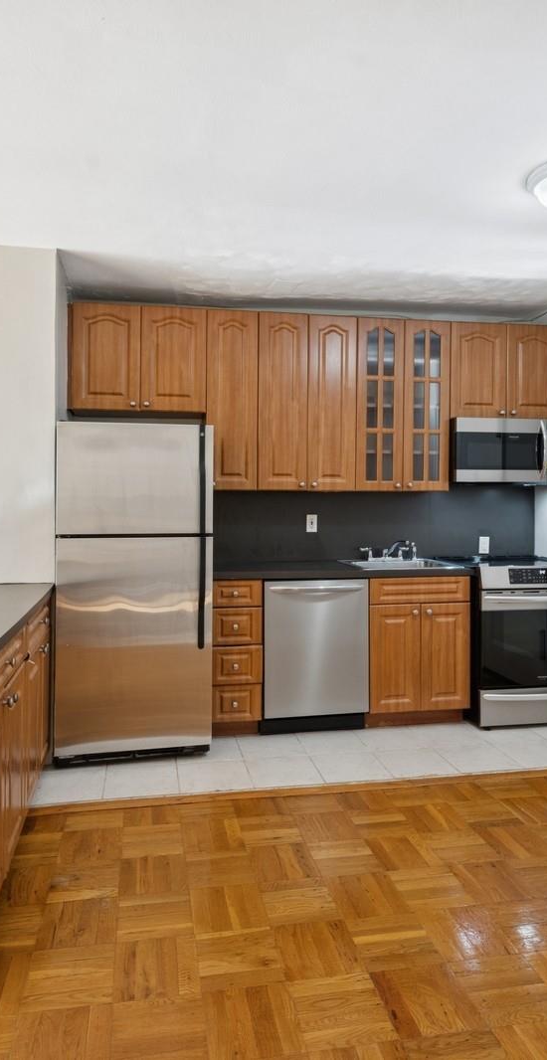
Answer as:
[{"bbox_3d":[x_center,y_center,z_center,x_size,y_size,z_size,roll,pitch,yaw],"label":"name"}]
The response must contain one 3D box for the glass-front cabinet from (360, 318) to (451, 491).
[{"bbox_3d":[0.773,-0.761,3.933,0.600,1.040,0.330,0,1,-9],"label":"glass-front cabinet"}]

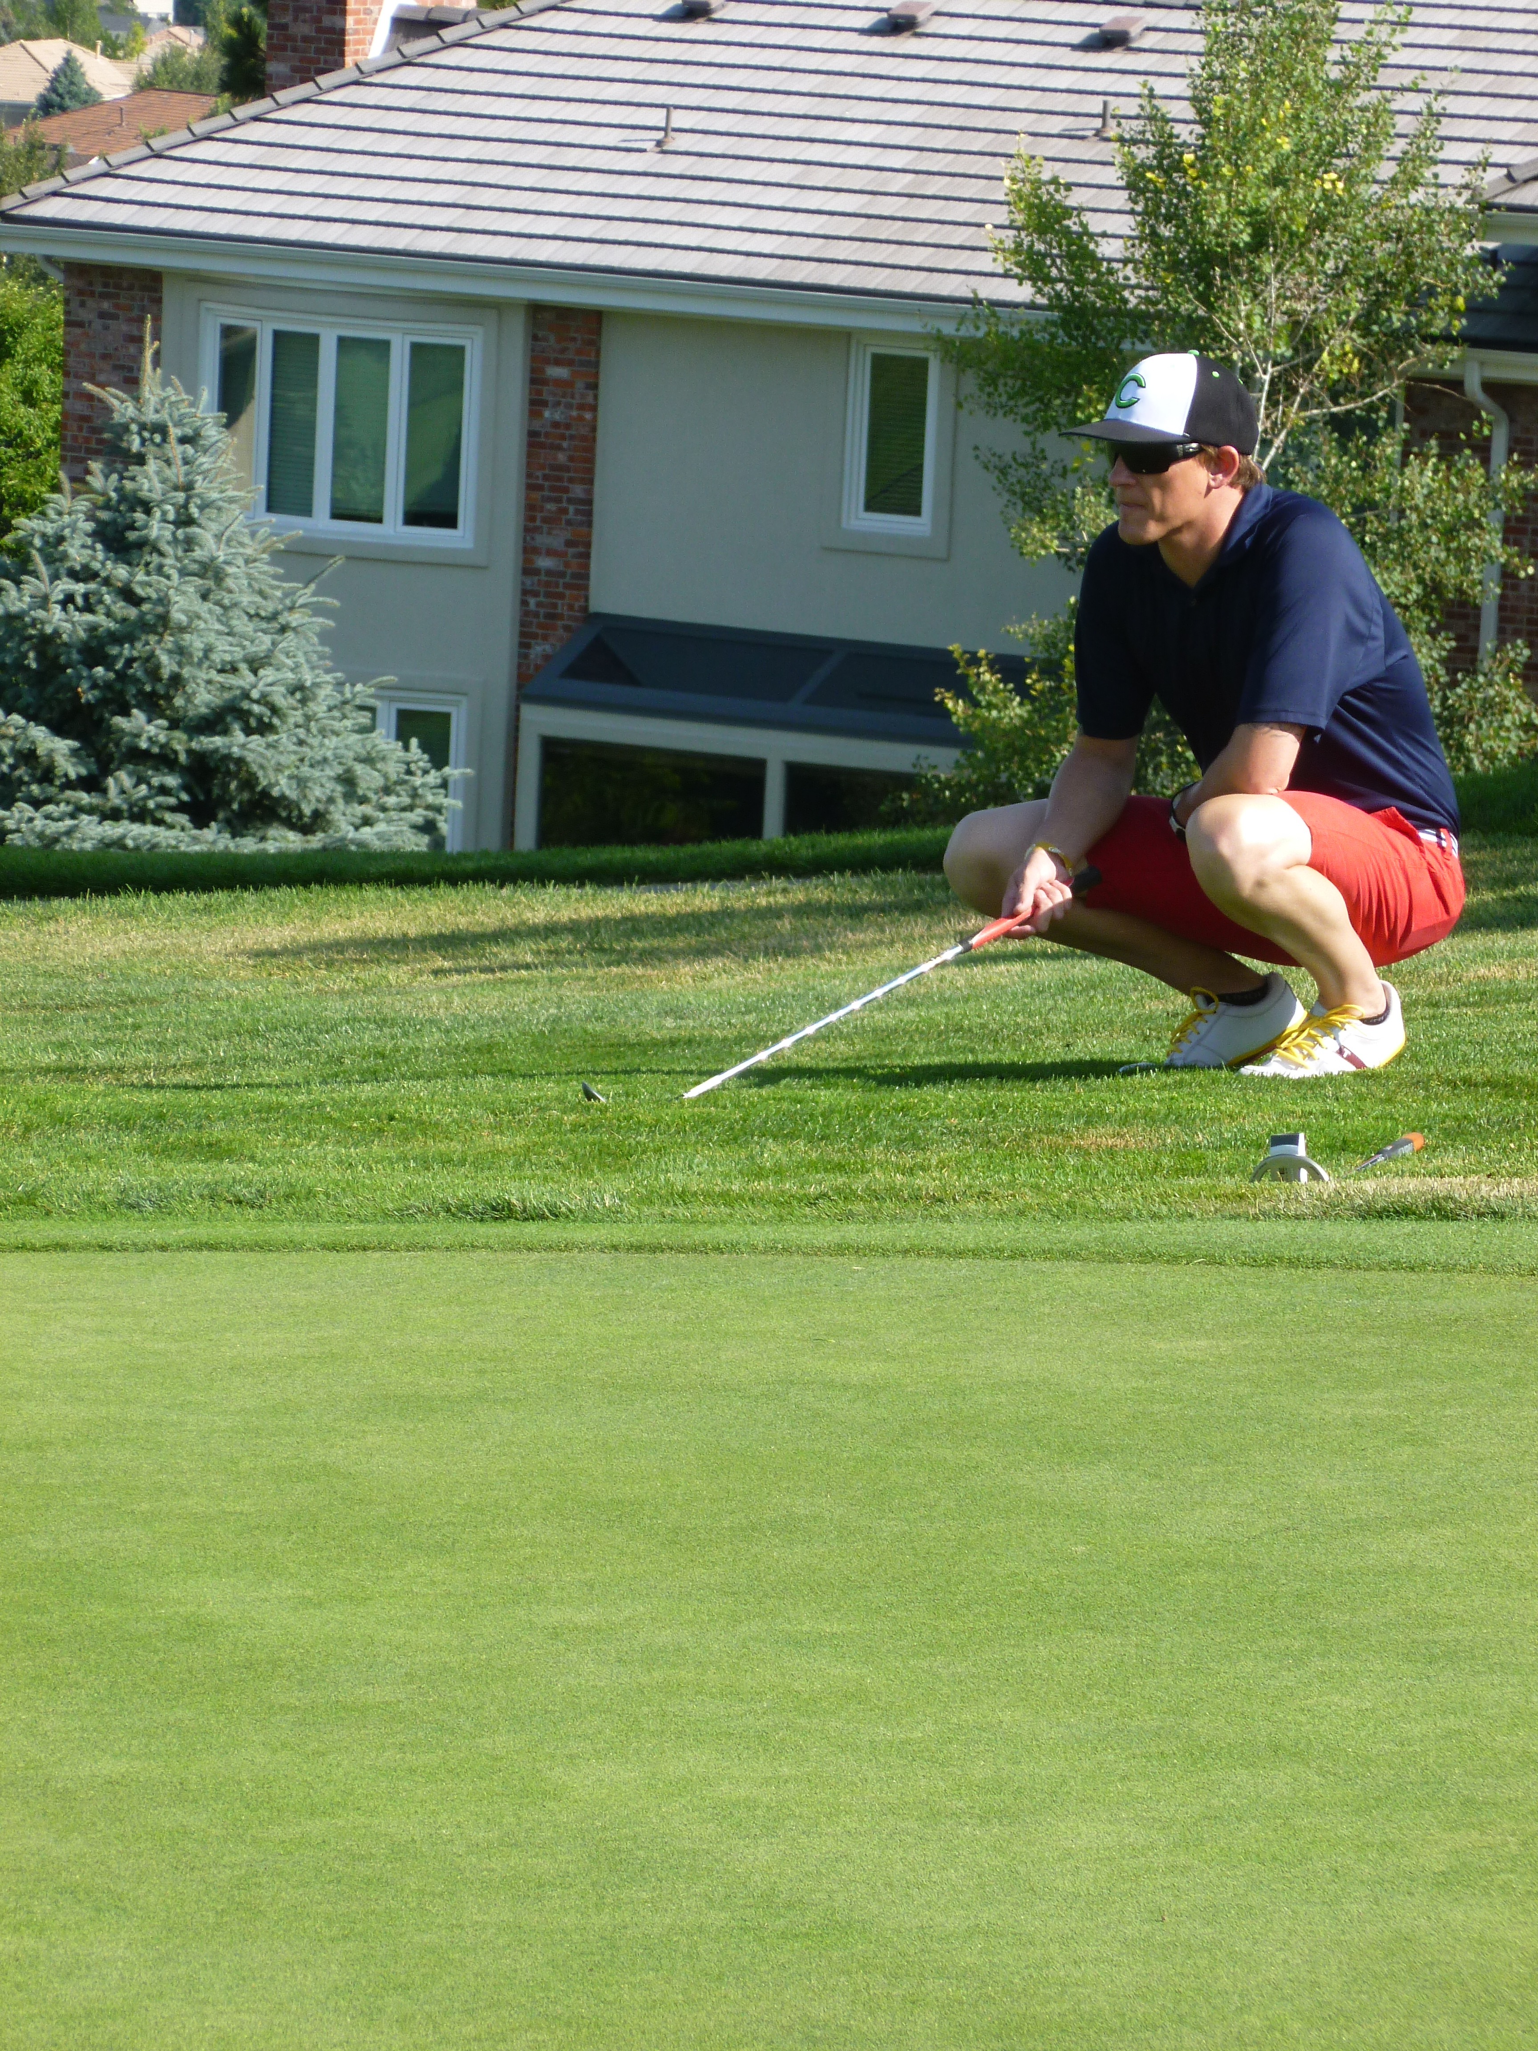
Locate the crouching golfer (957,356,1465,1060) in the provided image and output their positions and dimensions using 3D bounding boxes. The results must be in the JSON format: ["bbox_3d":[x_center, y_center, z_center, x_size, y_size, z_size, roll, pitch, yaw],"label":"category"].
[{"bbox_3d":[0.603,-0.436,19.000,0.680,1.010,0.680,-2,7,-40],"label":"crouching golfer"}]

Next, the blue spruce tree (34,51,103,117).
[{"bbox_3d":[-27.932,-36.573,540.000,3.100,4.600,3.100,3,6,0],"label":"blue spruce tree"}]

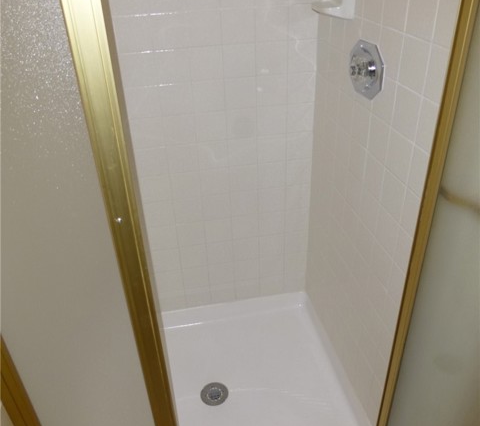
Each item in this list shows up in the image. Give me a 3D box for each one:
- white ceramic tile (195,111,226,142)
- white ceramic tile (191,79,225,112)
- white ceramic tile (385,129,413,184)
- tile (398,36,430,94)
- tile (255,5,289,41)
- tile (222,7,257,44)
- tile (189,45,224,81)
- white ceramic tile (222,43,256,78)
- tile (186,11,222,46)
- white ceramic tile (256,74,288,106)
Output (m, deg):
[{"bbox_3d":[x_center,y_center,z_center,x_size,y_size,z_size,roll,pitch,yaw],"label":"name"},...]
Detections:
[{"bbox_3d":[-0.102,-0.304,1.566,0.108,0.108,0.009,-7,33,-8],"label":"white ceramic tile"},{"bbox_3d":[-0.106,-0.390,1.487,0.107,0.107,0.009,-8,31,-9],"label":"white ceramic tile"},{"bbox_3d":[0.386,-0.136,1.069,0.009,0.108,0.108,-7,33,-8],"label":"white ceramic tile"},{"bbox_3d":[0.378,-0.320,0.953,0.009,0.108,0.108,-7,33,-8],"label":"tile"},{"bbox_3d":[0.101,-0.602,1.411,0.107,0.107,0.009,-8,31,-9],"label":"tile"},{"bbox_3d":[-0.005,-0.593,1.407,0.108,0.108,0.009,-7,33,-8],"label":"tile"},{"bbox_3d":[-0.108,-0.482,1.433,0.107,0.107,0.009,-8,31,-9],"label":"tile"},{"bbox_3d":[-0.001,-0.497,1.449,0.107,0.107,0.009,-8,31,-9],"label":"white ceramic tile"},{"bbox_3d":[-0.111,-0.573,1.379,0.107,0.107,0.009,-8,31,-9],"label":"tile"},{"bbox_3d":[0.111,-0.425,1.539,0.108,0.108,0.009,-7,33,-8],"label":"white ceramic tile"}]

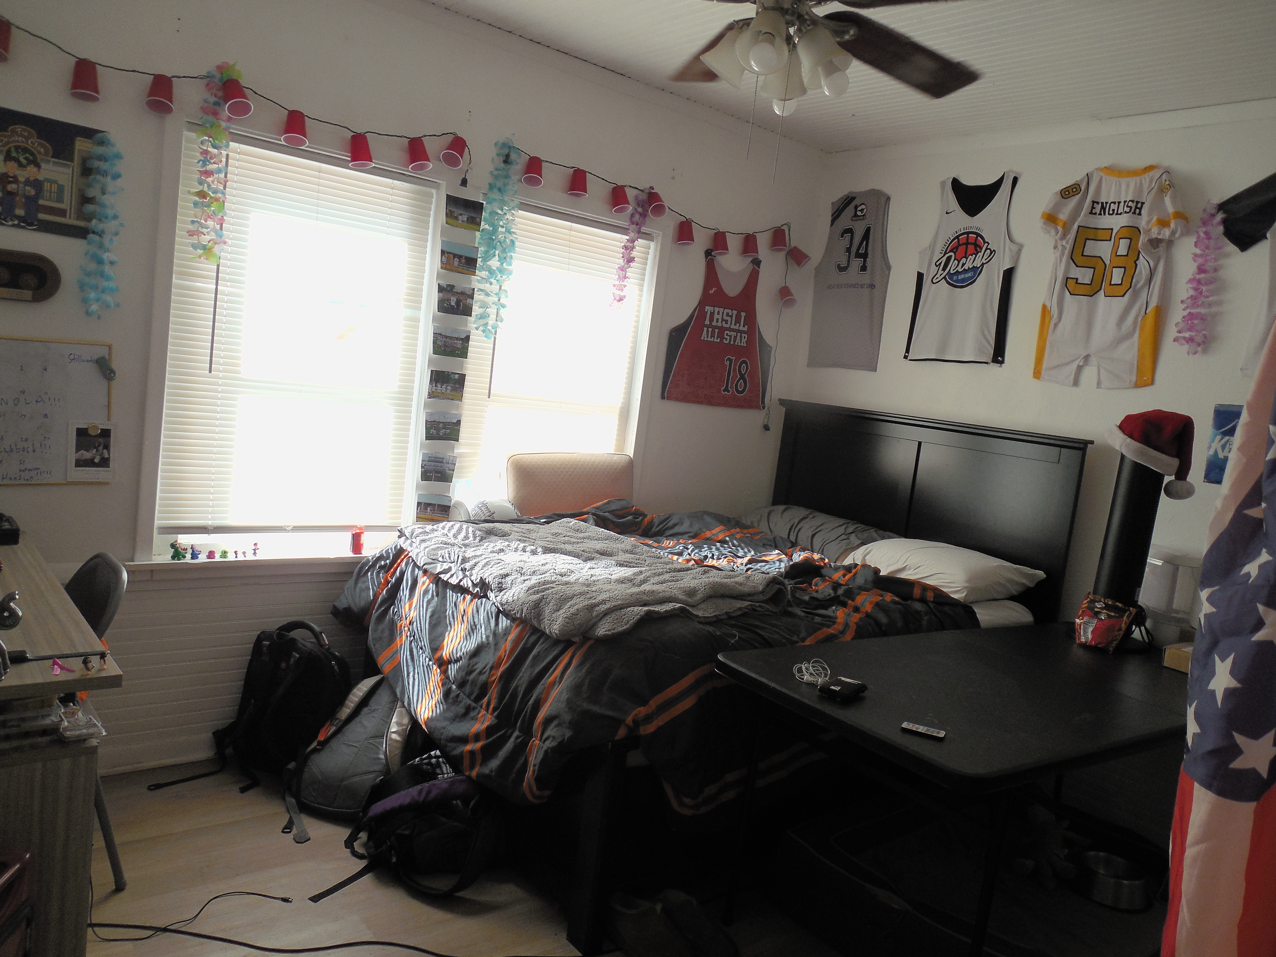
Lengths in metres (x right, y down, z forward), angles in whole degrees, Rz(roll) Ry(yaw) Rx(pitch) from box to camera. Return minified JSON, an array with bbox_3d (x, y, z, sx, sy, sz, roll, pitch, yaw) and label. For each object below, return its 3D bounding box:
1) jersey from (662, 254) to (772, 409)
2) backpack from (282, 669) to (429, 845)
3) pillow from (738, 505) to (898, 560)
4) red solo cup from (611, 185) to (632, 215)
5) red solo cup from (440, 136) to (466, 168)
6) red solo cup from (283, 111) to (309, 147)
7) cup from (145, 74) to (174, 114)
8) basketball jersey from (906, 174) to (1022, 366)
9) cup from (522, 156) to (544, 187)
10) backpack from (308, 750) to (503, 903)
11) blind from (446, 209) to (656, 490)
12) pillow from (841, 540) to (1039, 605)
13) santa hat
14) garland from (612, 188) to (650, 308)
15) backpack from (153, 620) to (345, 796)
[{"bbox_3d":[0.396,-0.660,4.135,0.650,0.660,0.040,2,9,-39],"label":"jersey"},{"bbox_3d":[-0.830,0.802,2.869,0.300,0.480,0.200,18,-9,15],"label":"backpack"},{"bbox_3d":[0.723,0.248,4.153,0.450,0.180,0.670,1,9,-40],"label":"pillow"},{"bbox_3d":[-0.069,-1.099,3.627,0.077,0.091,0.077,-10,-9,-2],"label":"red solo cup"},{"bbox_3d":[-0.637,-1.149,3.236,0.085,0.108,0.085,11,-32,7],"label":"red solo cup"},{"bbox_3d":[-1.056,-1.082,2.845,0.077,0.091,0.077,-1,-11,0],"label":"red solo cup"},{"bbox_3d":[-1.362,-1.103,2.635,0.085,0.108,0.085,-2,-15,0],"label":"cup"},{"bbox_3d":[1.338,-0.850,3.751,0.050,0.770,0.480,2,9,-39],"label":"basketball jersey"},{"bbox_3d":[-0.380,-1.127,3.375,0.077,0.091,0.077,5,-17,1],"label":"cup"},{"bbox_3d":[-0.571,0.951,2.651,0.440,0.280,0.260,7,7,-1],"label":"backpack"},{"bbox_3d":[-0.323,-0.460,3.643,0.810,1.100,0.050,2,9,-39],"label":"blind"},{"bbox_3d":[1.153,0.351,3.597,0.460,0.180,0.680,1,9,-40],"label":"pillow"},{"bbox_3d":[1.703,-0.078,3.066,0.300,0.300,0.230,11,8,29],"label":"santa hat"},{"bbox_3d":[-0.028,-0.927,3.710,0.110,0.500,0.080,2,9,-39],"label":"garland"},{"bbox_3d":[-1.113,0.734,3.087,0.310,0.480,0.220,10,2,24],"label":"backpack"}]

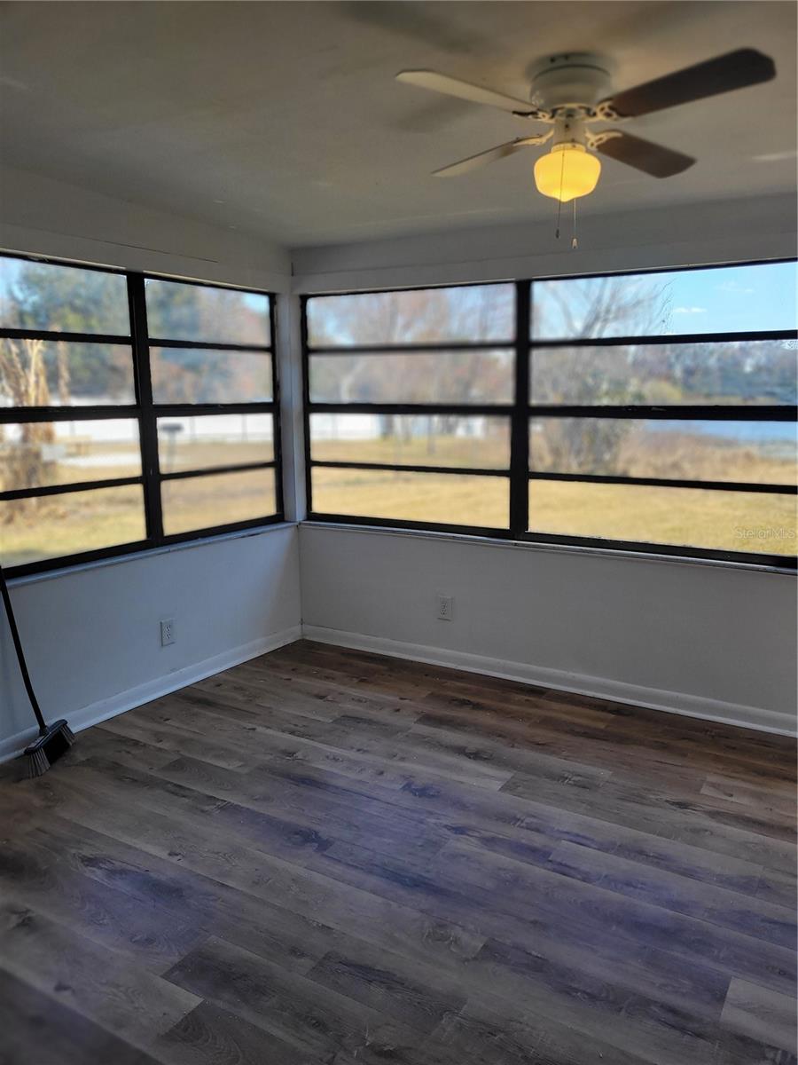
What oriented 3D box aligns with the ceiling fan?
[{"bbox_3d":[0.425,-1.009,2.038,1.010,0.320,1.010,-8,13,-38],"label":"ceiling fan"}]

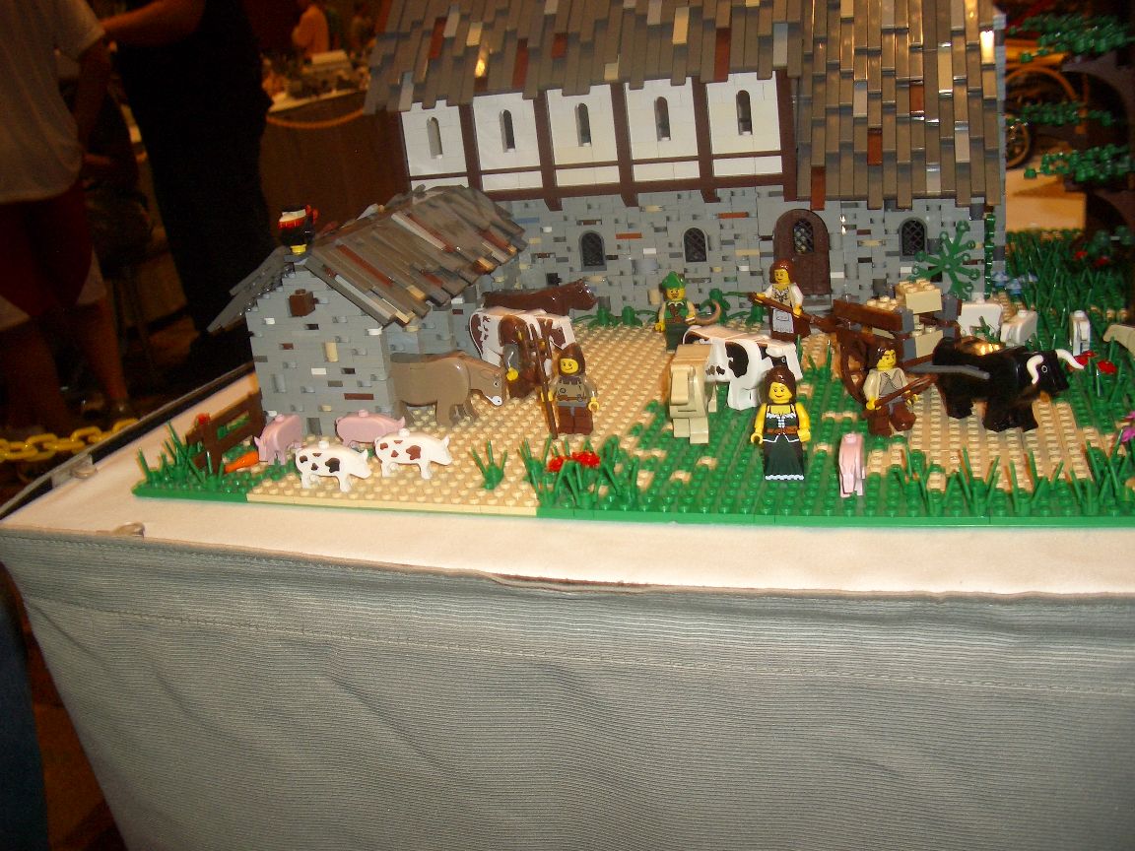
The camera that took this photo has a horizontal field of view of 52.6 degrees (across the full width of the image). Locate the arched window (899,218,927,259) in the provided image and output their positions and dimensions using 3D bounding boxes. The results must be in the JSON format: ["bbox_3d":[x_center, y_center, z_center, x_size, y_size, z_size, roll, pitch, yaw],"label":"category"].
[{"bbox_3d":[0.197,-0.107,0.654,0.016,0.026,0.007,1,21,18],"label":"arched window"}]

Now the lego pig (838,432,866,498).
[{"bbox_3d":[0.111,0.015,0.446,0.010,0.021,0.033,0,21,18],"label":"lego pig"}]

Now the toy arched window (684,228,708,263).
[{"bbox_3d":[0.077,-0.108,0.686,0.013,0.021,0.005,0,21,18],"label":"toy arched window"}]

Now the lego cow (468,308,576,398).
[{"bbox_3d":[-0.023,-0.046,0.629,0.060,0.035,0.015,9,25,34],"label":"lego cow"}]

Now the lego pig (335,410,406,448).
[{"bbox_3d":[-0.093,0.002,0.544,0.037,0.021,0.013,5,23,29],"label":"lego pig"}]

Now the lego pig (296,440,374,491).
[{"bbox_3d":[-0.101,0.017,0.498,0.036,0.021,0.011,1,21,18],"label":"lego pig"}]

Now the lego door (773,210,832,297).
[{"bbox_3d":[0.136,-0.100,0.667,0.032,0.051,0.006,0,21,18],"label":"lego door"}]

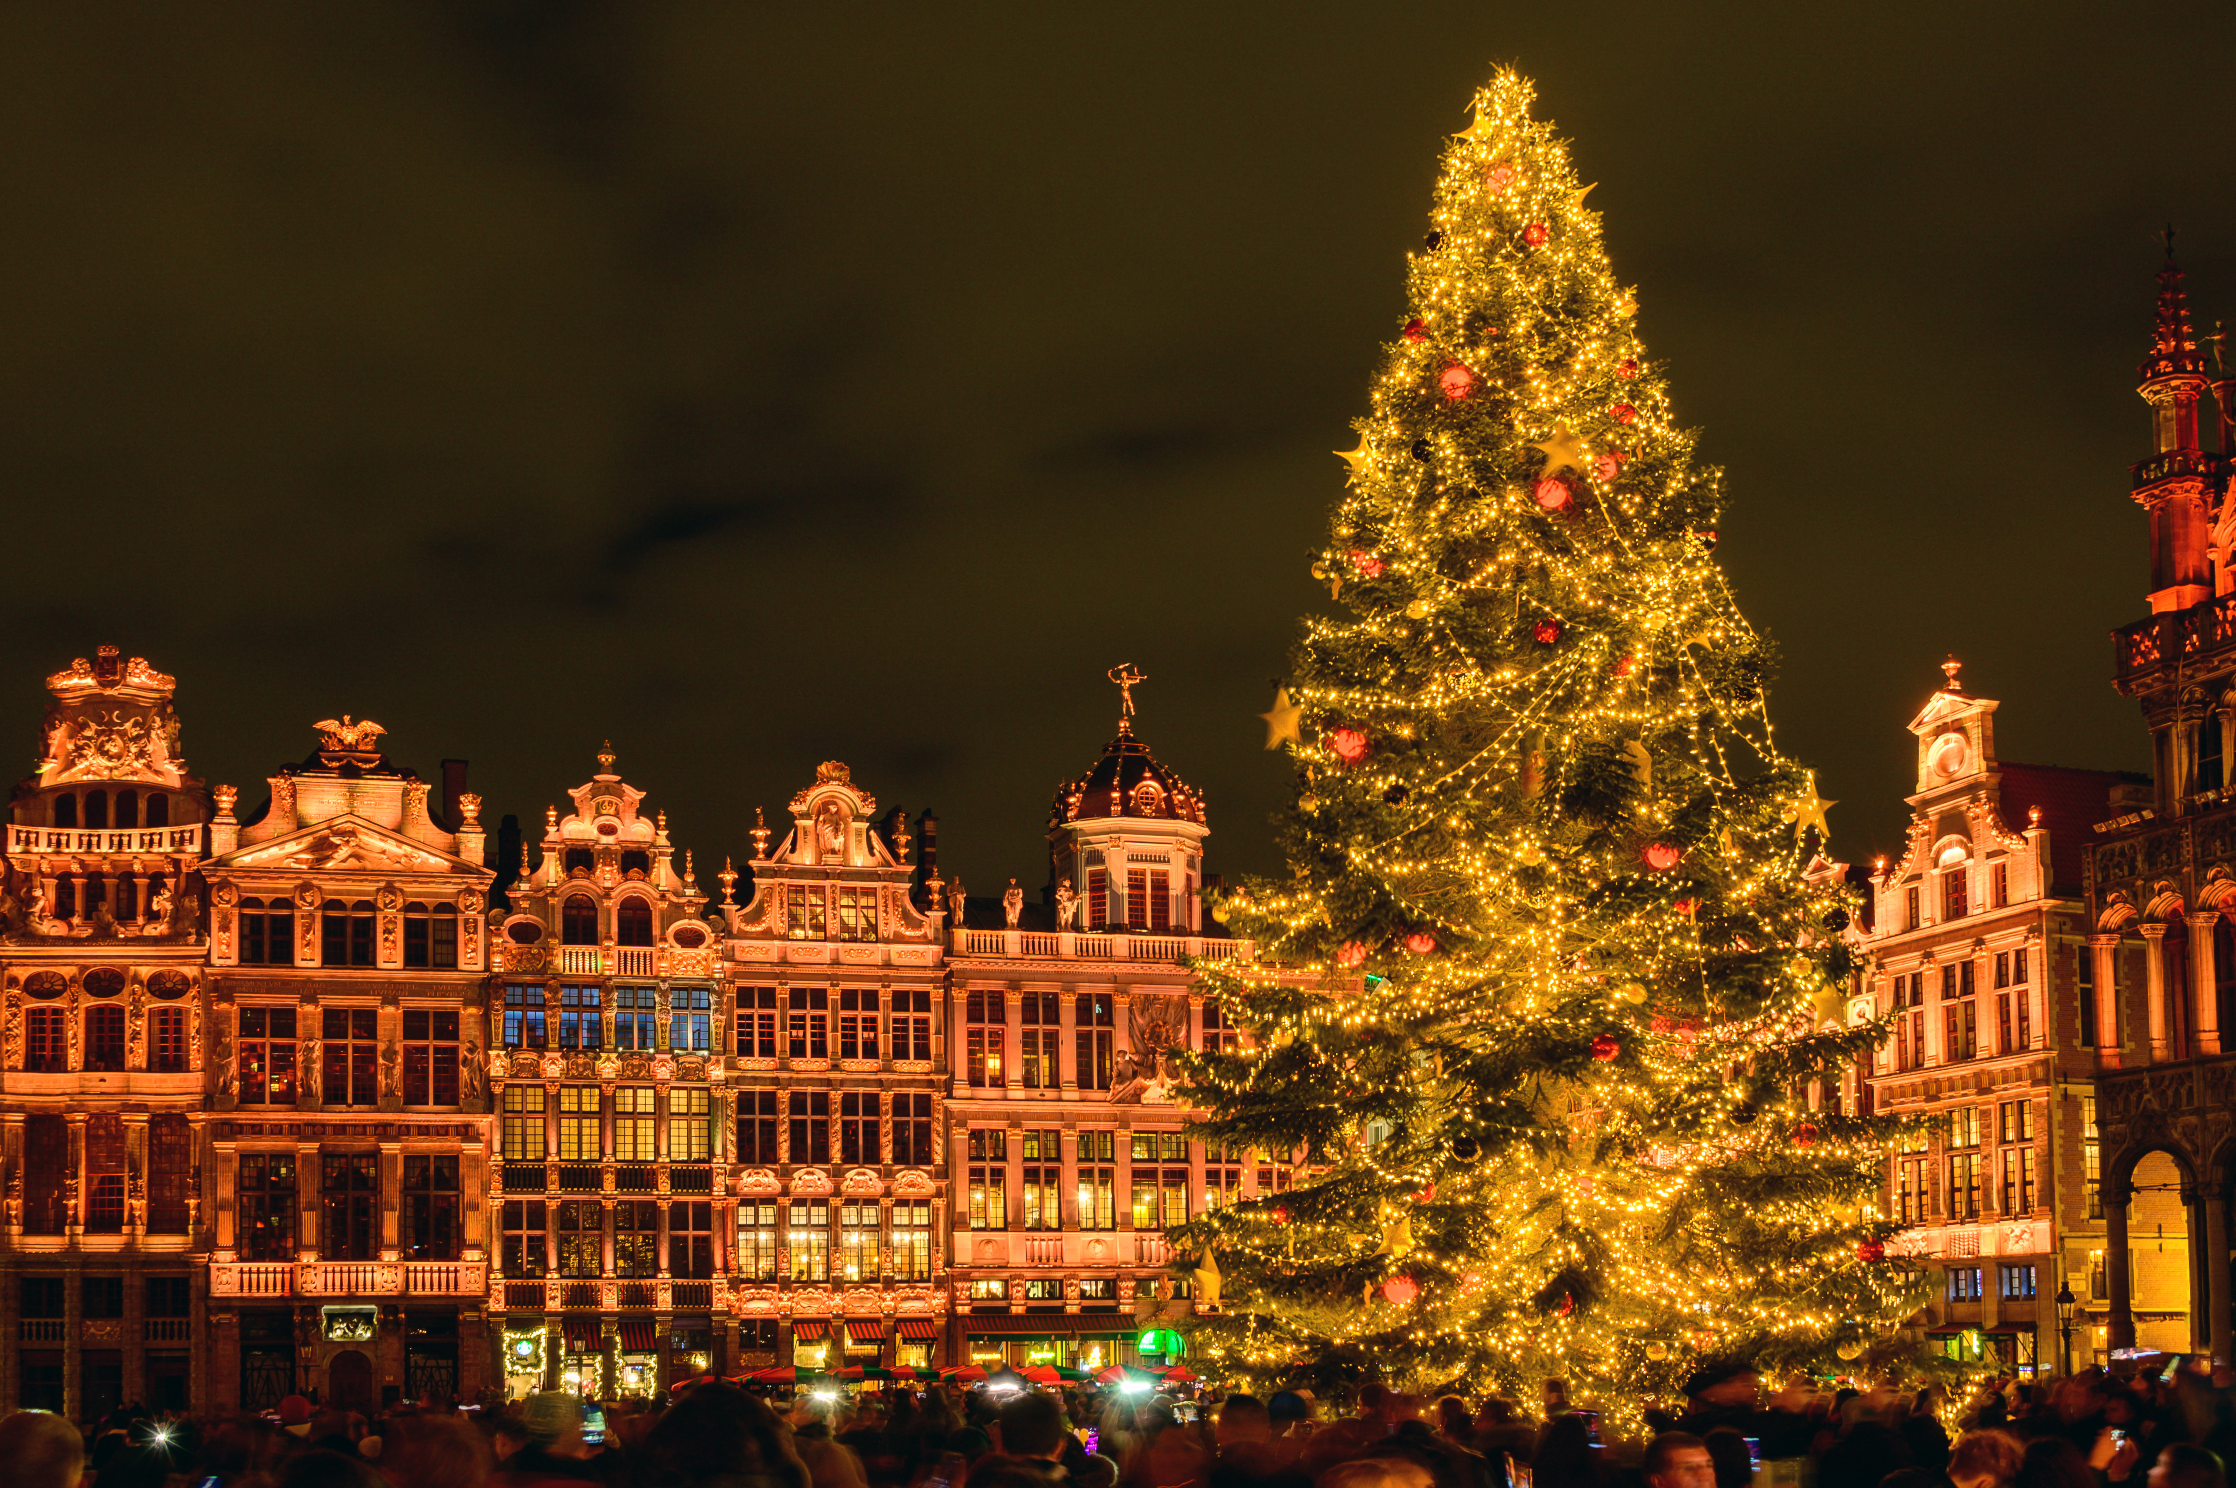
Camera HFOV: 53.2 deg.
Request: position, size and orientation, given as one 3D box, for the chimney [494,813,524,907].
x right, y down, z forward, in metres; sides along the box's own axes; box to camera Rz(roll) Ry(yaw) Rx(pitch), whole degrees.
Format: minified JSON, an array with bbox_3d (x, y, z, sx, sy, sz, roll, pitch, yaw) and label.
[{"bbox_3d":[-24.011,4.642,88.000,0.950,3.900,0.900,0,-3,0],"label":"chimney"}]

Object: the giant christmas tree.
[{"bbox_3d":[5.817,0.059,30.000,9.900,18.200,9.700,0,-3,0],"label":"giant christmas tree"}]

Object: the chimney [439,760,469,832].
[{"bbox_3d":[-25.846,2.074,87.000,0.950,3.000,0.900,0,-3,0],"label":"chimney"}]

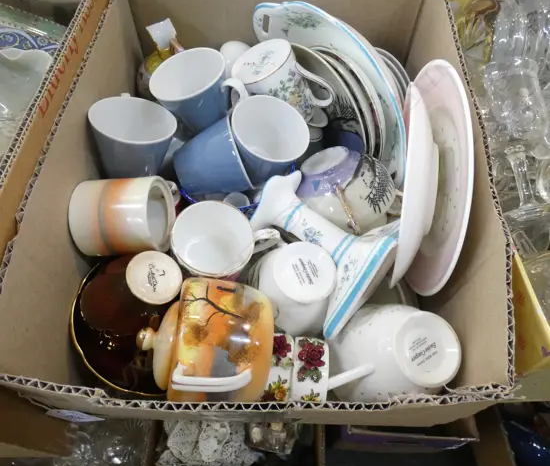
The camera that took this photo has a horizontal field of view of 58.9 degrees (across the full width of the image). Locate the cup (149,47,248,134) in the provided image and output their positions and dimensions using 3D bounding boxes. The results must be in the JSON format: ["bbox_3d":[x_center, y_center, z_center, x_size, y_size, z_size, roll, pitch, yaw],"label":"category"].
[{"bbox_3d":[-0.073,-0.147,0.538,0.111,0.069,0.085,14,61,25],"label":"cup"}]

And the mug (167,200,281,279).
[{"bbox_3d":[-0.057,0.017,0.525,0.113,0.066,0.083,-6,66,-22],"label":"mug"}]

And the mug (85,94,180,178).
[{"bbox_3d":[-0.155,-0.096,0.514,0.085,0.069,0.111,3,41,-24],"label":"mug"}]

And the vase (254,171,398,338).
[{"bbox_3d":[0.037,0.005,0.458,0.115,0.112,0.129,-46,74,0],"label":"vase"}]

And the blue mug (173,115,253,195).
[{"bbox_3d":[-0.065,-0.074,0.524,0.069,0.106,0.085,-18,88,6],"label":"blue mug"}]

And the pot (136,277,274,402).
[{"bbox_3d":[-0.056,0.096,0.415,0.117,0.148,0.108,8,93,-10],"label":"pot"}]

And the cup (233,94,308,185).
[{"bbox_3d":[-0.011,-0.101,0.536,0.085,0.069,0.108,29,56,-6],"label":"cup"}]

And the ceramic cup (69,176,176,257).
[{"bbox_3d":[-0.152,-0.018,0.498,0.080,0.087,0.076,-1,90,10],"label":"ceramic cup"}]

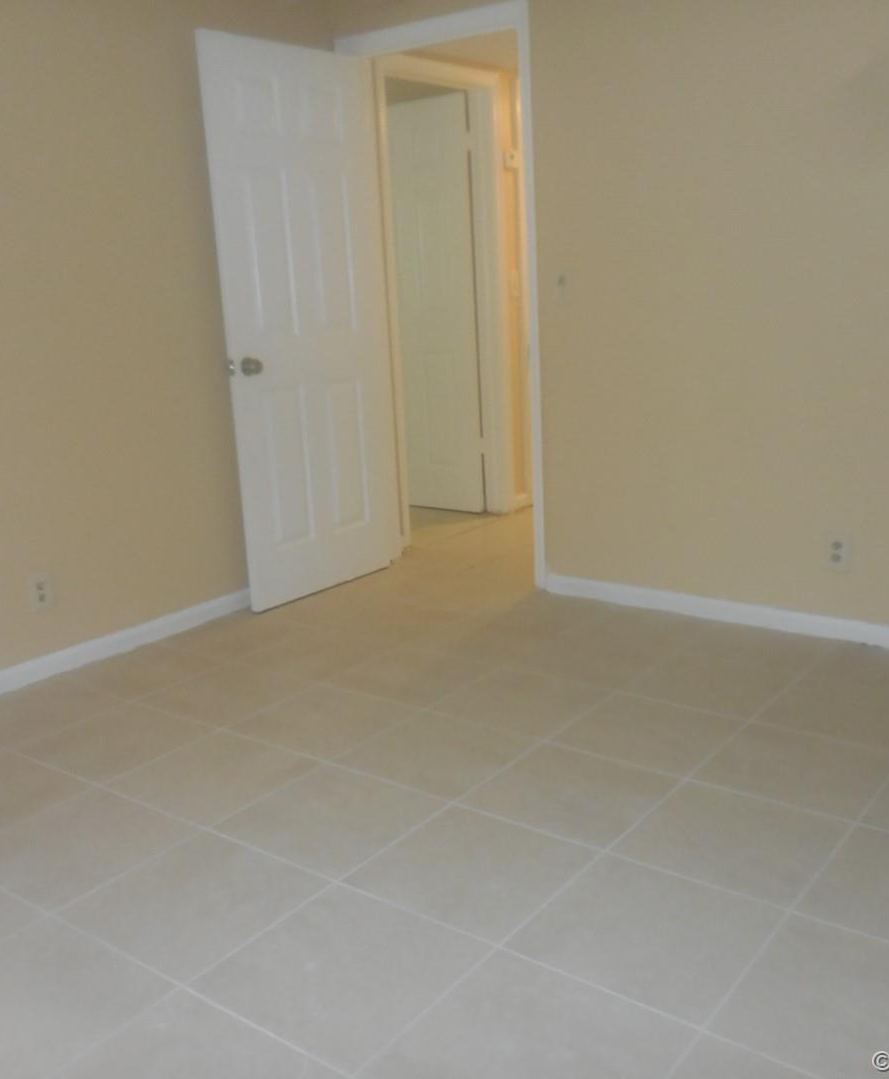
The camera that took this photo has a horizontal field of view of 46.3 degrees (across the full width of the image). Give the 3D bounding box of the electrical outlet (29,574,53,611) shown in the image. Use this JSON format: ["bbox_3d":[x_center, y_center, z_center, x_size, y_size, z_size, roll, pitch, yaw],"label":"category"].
[{"bbox_3d":[-1.313,0.173,3.392,0.010,0.114,0.070,7,17,36],"label":"electrical outlet"}]

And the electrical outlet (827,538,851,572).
[{"bbox_3d":[1.286,0.051,3.392,0.070,0.114,0.010,8,17,37],"label":"electrical outlet"}]

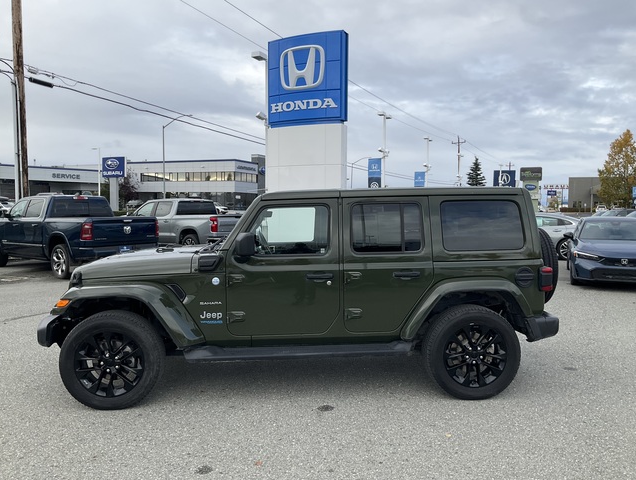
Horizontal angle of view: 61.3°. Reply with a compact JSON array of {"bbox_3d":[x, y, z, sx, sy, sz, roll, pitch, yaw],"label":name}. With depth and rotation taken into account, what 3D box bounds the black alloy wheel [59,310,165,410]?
[{"bbox_3d":[-1.679,0.980,4.406,0.800,0.800,0.280,0,4,-4],"label":"black alloy wheel"}]

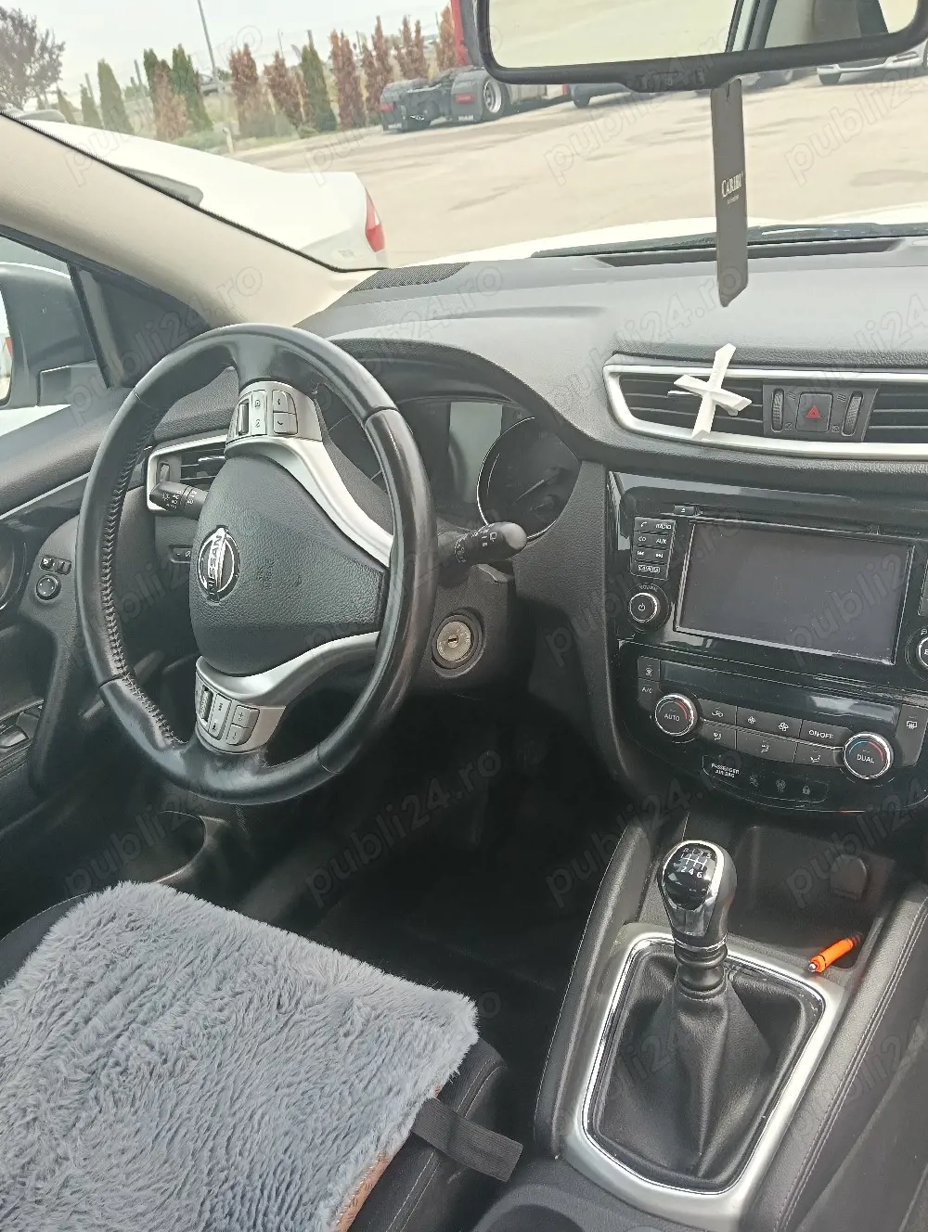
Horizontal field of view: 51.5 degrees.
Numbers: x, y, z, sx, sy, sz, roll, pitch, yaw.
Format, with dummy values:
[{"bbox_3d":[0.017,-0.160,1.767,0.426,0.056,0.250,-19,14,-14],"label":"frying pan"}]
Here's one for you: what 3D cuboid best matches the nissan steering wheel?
[{"bbox_3d":[-0.164,-0.042,0.778,0.370,0.370,0.090,10,5,31],"label":"nissan steering wheel"}]

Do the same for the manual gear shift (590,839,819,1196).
[{"bbox_3d":[0.142,0.243,0.636,0.142,0.187,0.148,10,43,31],"label":"manual gear shift"}]

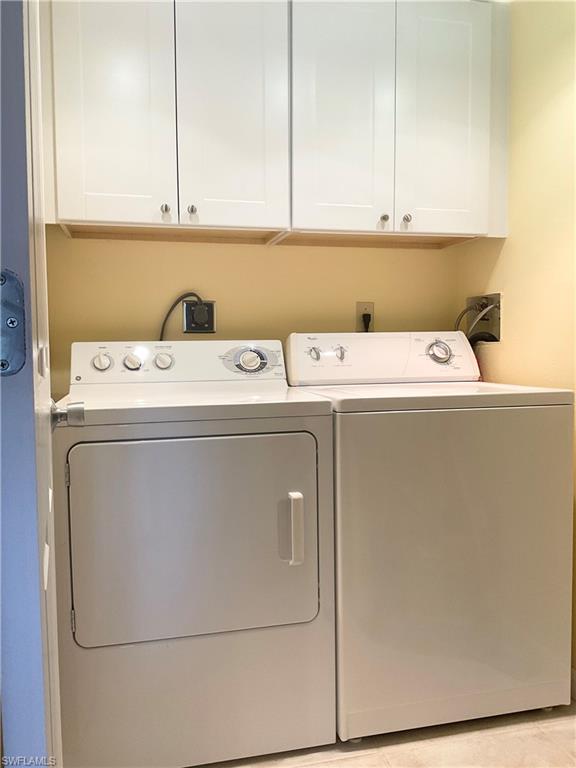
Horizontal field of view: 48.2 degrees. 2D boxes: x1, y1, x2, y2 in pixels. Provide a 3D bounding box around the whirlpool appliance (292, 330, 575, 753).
[{"bbox_3d":[0.374,0.373,2.014,0.690,1.080,0.665,-1,3,-14],"label":"whirlpool appliance"}]

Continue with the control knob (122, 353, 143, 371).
[{"bbox_3d":[-0.466,-0.067,1.929,0.052,0.052,0.028,-1,-12,-14],"label":"control knob"}]

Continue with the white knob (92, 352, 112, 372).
[{"bbox_3d":[-0.551,-0.065,1.908,0.052,0.052,0.028,-1,-12,-14],"label":"white knob"}]

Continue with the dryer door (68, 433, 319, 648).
[{"bbox_3d":[-0.206,0.366,1.536,0.596,0.484,0.060,-1,3,-14],"label":"dryer door"}]

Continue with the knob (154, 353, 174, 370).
[{"bbox_3d":[-0.375,-0.068,1.951,0.052,0.052,0.028,-1,-12,-14],"label":"knob"}]

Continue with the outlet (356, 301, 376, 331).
[{"bbox_3d":[0.295,-0.249,2.417,0.070,0.114,0.018,-1,3,-14],"label":"outlet"}]

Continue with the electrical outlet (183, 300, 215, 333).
[{"bbox_3d":[-0.310,-0.237,2.266,0.116,0.114,0.030,-1,3,-14],"label":"electrical outlet"}]

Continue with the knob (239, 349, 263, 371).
[{"bbox_3d":[-0.117,-0.076,2.014,0.064,0.064,0.030,-1,-12,-14],"label":"knob"}]

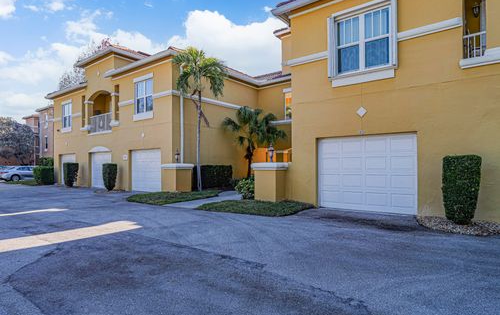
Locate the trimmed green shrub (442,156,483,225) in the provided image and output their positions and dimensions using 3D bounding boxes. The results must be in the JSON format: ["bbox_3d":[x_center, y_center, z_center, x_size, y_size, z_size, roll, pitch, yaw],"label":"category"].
[{"bbox_3d":[4.766,0.690,6.500,0.690,1.500,0.650,-1,-2,36],"label":"trimmed green shrub"}]

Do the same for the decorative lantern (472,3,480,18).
[{"bbox_3d":[6.045,-3.928,7.710,0.180,0.380,0.200,-1,-2,36],"label":"decorative lantern"}]

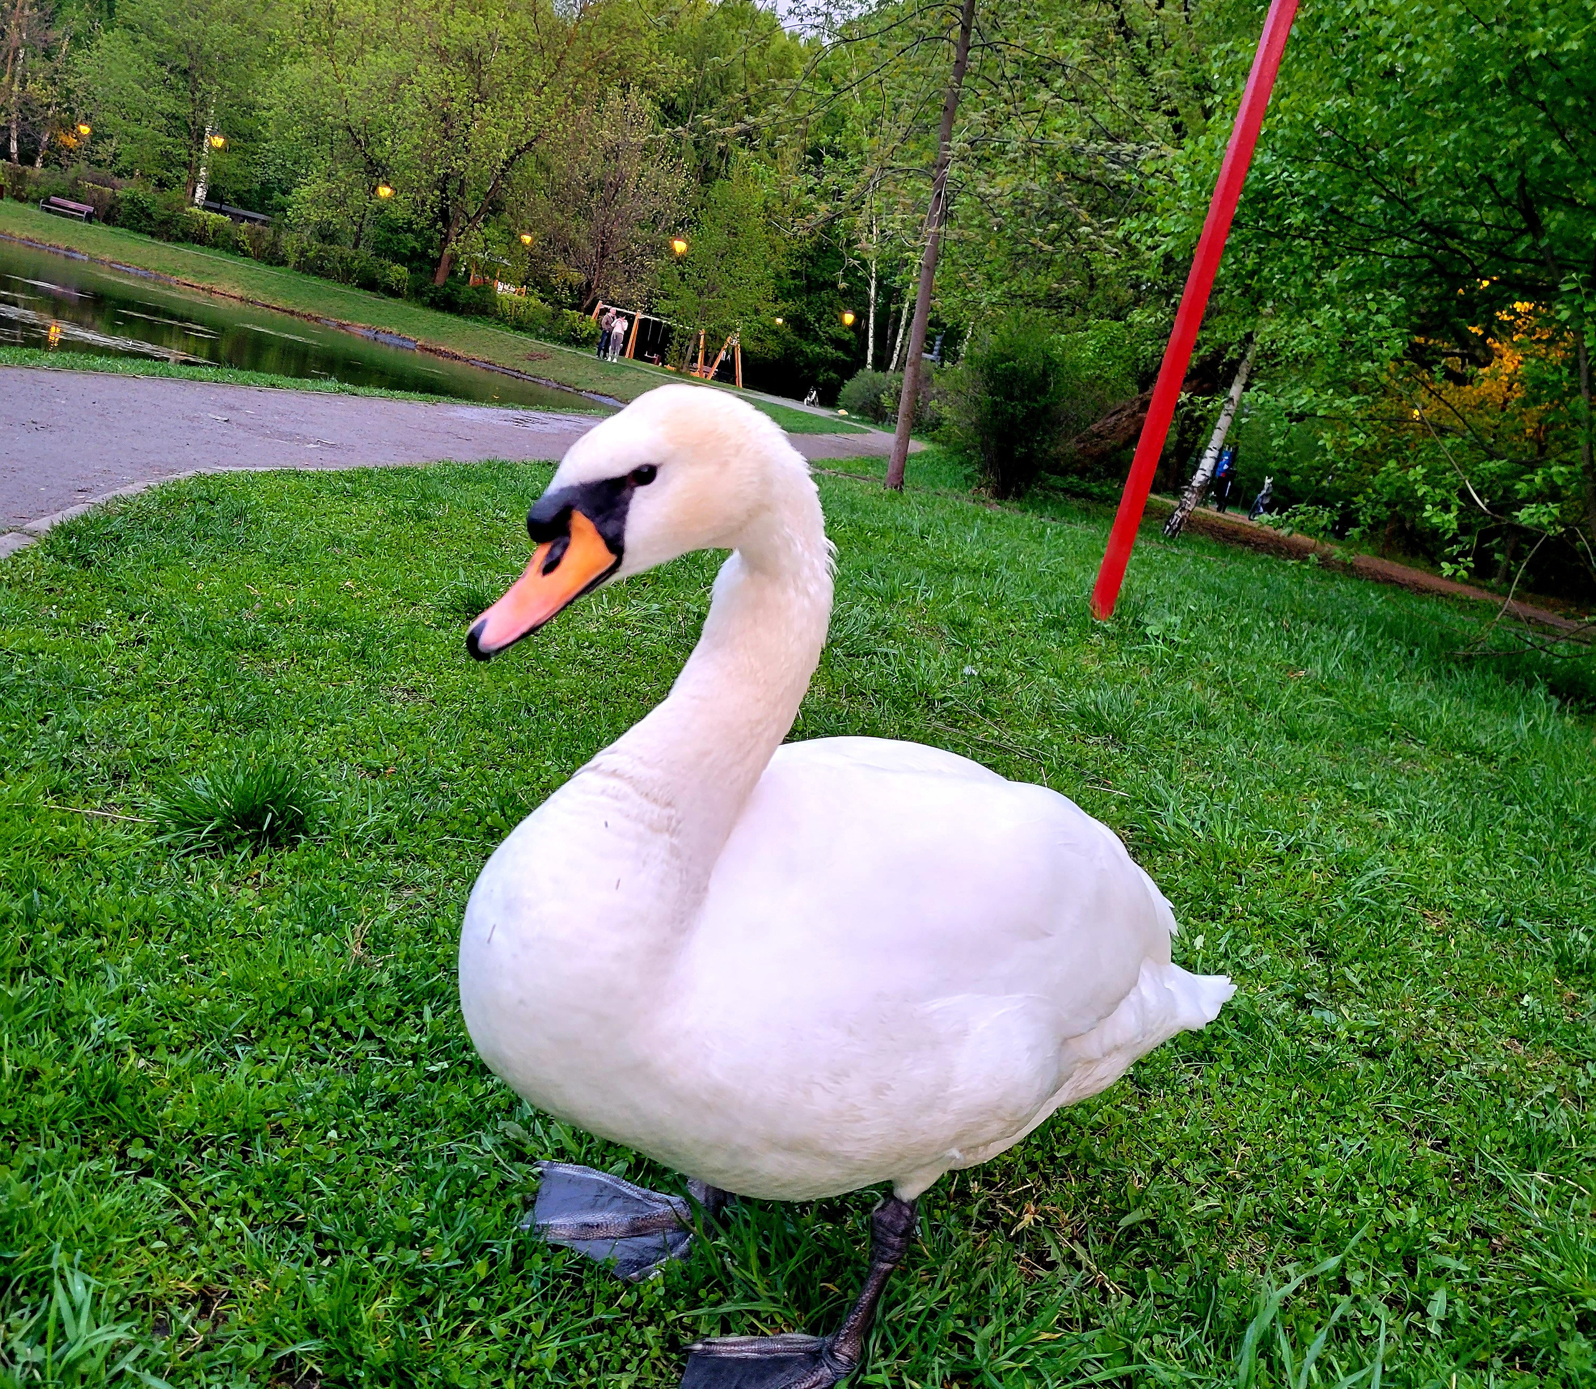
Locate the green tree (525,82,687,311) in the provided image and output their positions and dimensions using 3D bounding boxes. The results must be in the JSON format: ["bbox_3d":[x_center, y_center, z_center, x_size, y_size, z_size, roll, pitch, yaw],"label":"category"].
[{"bbox_3d":[-8.128,-20.219,66.112,5.854,9.311,5.854,12,11,-10],"label":"green tree"}]

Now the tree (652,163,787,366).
[{"bbox_3d":[-3.166,-16.206,61.253,4.514,7.826,4.514,13,11,-6],"label":"tree"}]

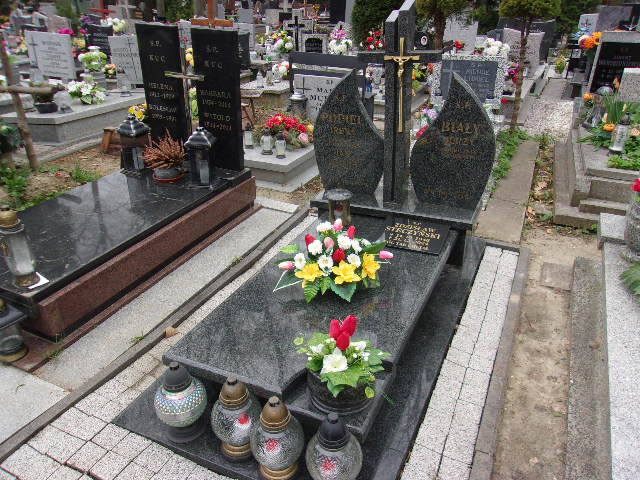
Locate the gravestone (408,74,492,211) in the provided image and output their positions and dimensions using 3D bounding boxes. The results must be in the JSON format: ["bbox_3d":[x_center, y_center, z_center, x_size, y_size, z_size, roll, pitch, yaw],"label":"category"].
[{"bbox_3d":[0.739,-0.552,2.774,0.450,0.725,0.080,9,28,23],"label":"gravestone"}]

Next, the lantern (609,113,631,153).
[{"bbox_3d":[2.334,-0.825,3.887,0.115,0.295,0.115,13,29,28],"label":"lantern"}]

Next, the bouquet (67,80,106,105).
[{"bbox_3d":[-3.031,-1.915,6.481,0.520,0.290,0.380,-13,27,-21],"label":"bouquet"}]

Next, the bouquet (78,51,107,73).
[{"bbox_3d":[-3.253,-2.553,7.139,0.400,0.320,0.360,-12,27,-20],"label":"bouquet"}]

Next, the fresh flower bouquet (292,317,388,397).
[{"bbox_3d":[0.067,0.375,1.661,0.300,0.260,0.260,10,27,23],"label":"fresh flower bouquet"}]

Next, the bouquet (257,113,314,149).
[{"bbox_3d":[-0.289,-1.028,4.637,0.510,0.270,0.370,10,27,23],"label":"bouquet"}]

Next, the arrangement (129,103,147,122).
[{"bbox_3d":[-1.847,-1.301,5.094,0.230,0.240,0.220,-11,27,-17],"label":"arrangement"}]

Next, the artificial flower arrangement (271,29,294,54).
[{"bbox_3d":[-0.683,-3.604,9.088,0.460,0.520,0.400,10,27,23],"label":"artificial flower arrangement"}]

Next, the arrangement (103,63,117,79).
[{"bbox_3d":[-3.052,-2.463,7.255,0.200,0.230,0.200,-12,27,-19],"label":"arrangement"}]

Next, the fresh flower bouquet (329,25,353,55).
[{"bbox_3d":[0.370,-3.597,9.001,0.450,0.580,0.420,10,27,23],"label":"fresh flower bouquet"}]

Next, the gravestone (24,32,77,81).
[{"bbox_3d":[-4.213,-2.905,7.871,0.870,0.680,0.100,9,28,16],"label":"gravestone"}]

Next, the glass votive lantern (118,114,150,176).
[{"bbox_3d":[-1.404,-0.713,3.764,0.185,0.410,0.185,10,27,23],"label":"glass votive lantern"}]

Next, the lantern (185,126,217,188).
[{"bbox_3d":[-0.782,-0.555,3.357,0.165,0.380,0.165,2,26,9],"label":"lantern"}]

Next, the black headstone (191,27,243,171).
[{"bbox_3d":[-0.747,-1.019,3.620,0.360,0.970,0.070,10,24,23],"label":"black headstone"}]

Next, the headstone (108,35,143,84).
[{"bbox_3d":[-2.667,-2.603,7.256,0.800,0.680,0.100,7,27,18],"label":"headstone"}]

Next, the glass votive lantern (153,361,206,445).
[{"bbox_3d":[-0.485,0.552,1.743,0.178,0.288,0.178,-2,25,1],"label":"glass votive lantern"}]

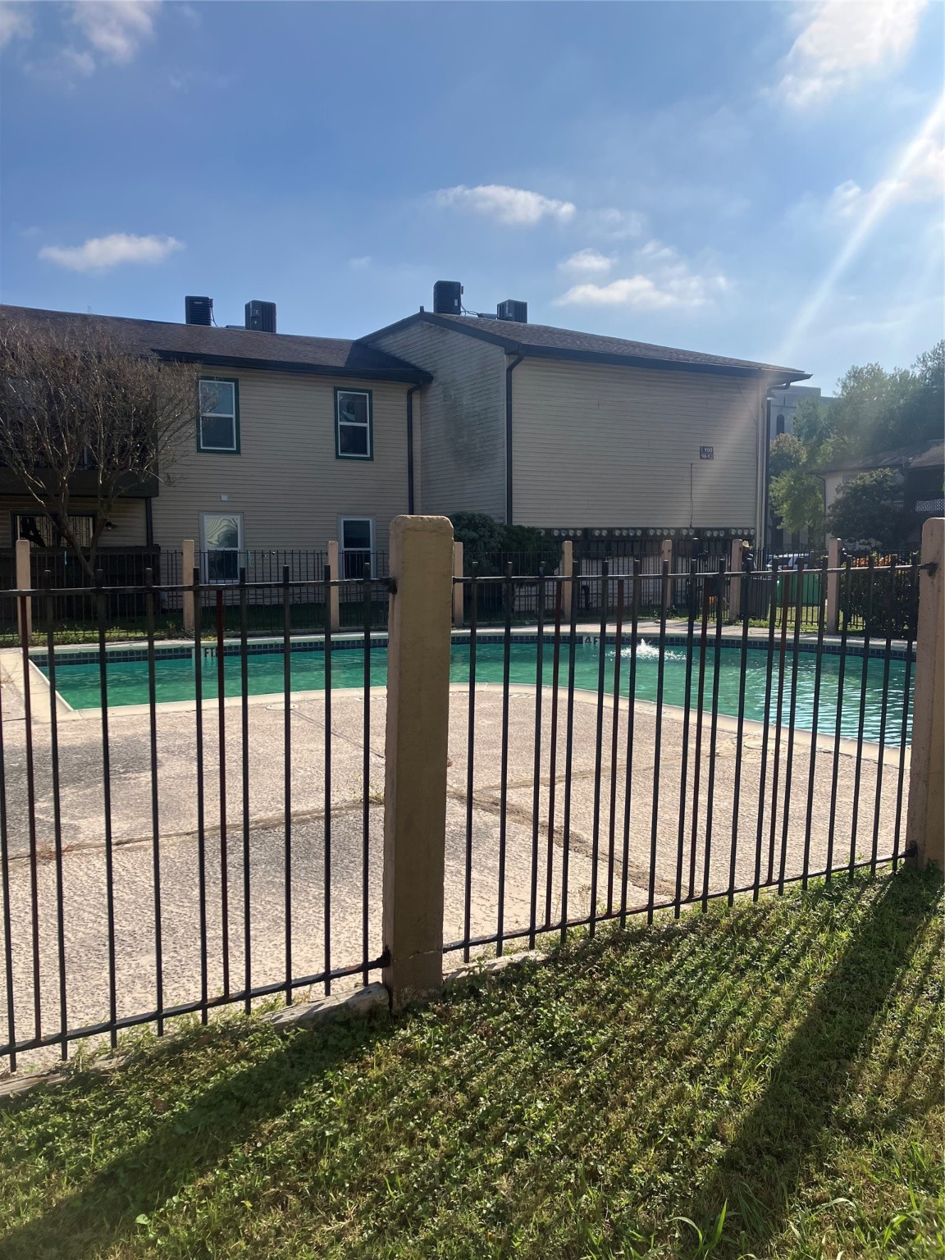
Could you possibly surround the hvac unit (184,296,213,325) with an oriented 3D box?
[{"bbox_3d":[-7.057,-8.215,26.235,0.590,0.720,0.580,-1,5,-6],"label":"hvac unit"}]

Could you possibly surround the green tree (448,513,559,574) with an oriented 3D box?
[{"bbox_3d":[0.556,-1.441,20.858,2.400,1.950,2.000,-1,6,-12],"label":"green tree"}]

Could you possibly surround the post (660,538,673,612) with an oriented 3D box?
[{"bbox_3d":[3.925,-1.067,20.594,0.180,1.550,0.115,-3,6,-30],"label":"post"}]

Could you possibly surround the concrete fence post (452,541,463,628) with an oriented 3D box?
[{"bbox_3d":[-0.253,-0.830,18.454,0.180,1.550,0.115,-3,6,-24],"label":"concrete fence post"}]

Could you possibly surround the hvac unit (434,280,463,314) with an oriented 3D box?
[{"bbox_3d":[-0.609,-8.134,24.940,0.570,0.790,0.570,-2,6,-14],"label":"hvac unit"}]

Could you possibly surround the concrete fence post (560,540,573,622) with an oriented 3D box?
[{"bbox_3d":[1.793,-0.922,19.301,0.180,1.550,0.115,-3,6,-28],"label":"concrete fence post"}]

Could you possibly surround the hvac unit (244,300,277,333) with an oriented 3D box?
[{"bbox_3d":[-5.628,-8.337,27.128,0.650,0.790,0.640,-3,6,-30],"label":"hvac unit"}]

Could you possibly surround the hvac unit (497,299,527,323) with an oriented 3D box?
[{"bbox_3d":[1.023,-8.088,25.950,0.580,0.590,0.580,-4,6,-31],"label":"hvac unit"}]

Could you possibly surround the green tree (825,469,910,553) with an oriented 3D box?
[{"bbox_3d":[17.367,-4.866,44.749,3.750,4.500,3.600,-3,6,-28],"label":"green tree"}]

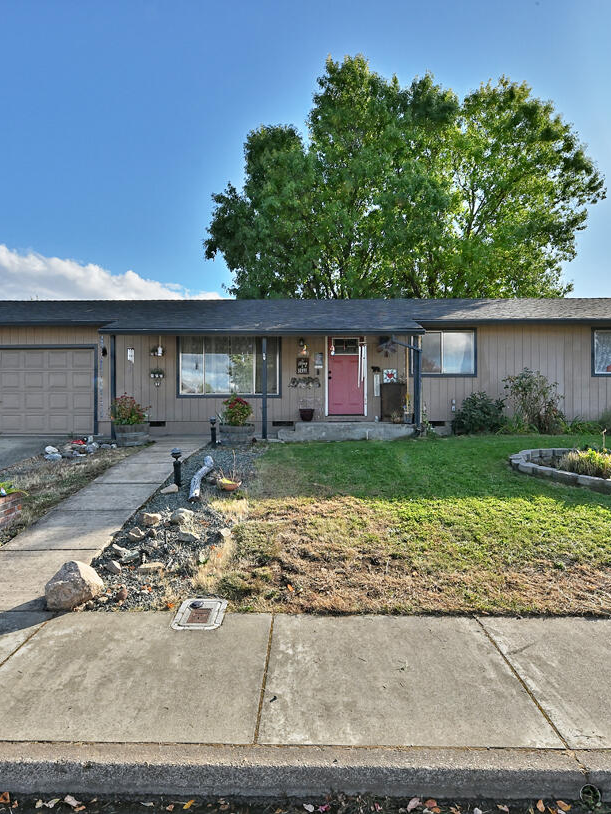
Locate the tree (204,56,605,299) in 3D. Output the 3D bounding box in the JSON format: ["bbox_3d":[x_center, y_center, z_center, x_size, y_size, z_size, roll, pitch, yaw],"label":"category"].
[{"bbox_3d":[4.900,-8.400,23.500,19.300,17.900,17.000,0,0,0],"label":"tree"}]

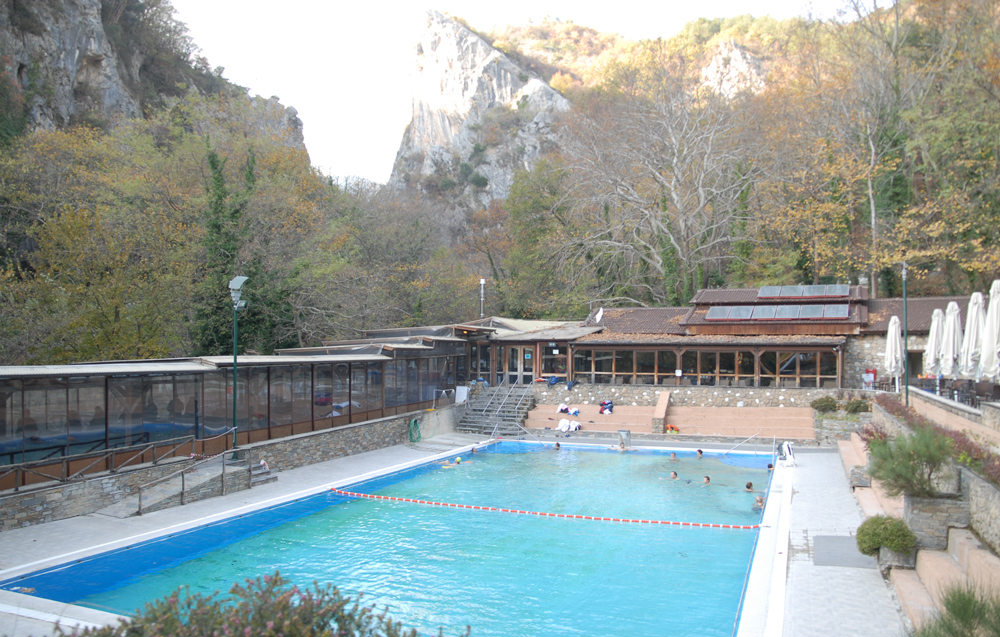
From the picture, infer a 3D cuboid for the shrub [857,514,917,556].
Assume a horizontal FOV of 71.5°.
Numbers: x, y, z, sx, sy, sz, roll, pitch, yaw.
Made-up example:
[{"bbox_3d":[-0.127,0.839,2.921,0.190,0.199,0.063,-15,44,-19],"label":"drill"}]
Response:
[{"bbox_3d":[6.197,3.450,11.142,0.820,0.580,0.750,-1,-4,23],"label":"shrub"}]

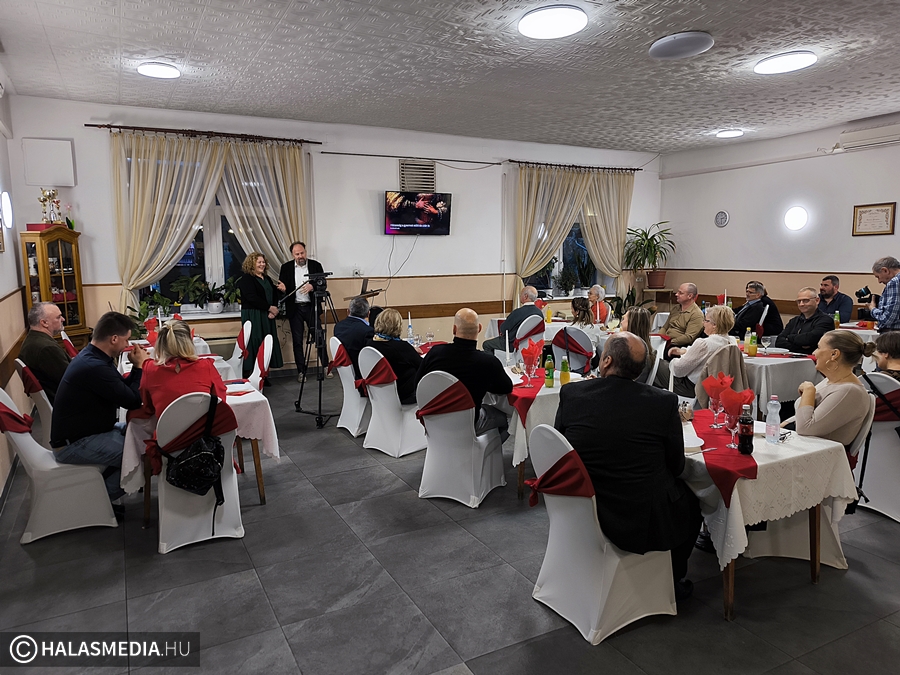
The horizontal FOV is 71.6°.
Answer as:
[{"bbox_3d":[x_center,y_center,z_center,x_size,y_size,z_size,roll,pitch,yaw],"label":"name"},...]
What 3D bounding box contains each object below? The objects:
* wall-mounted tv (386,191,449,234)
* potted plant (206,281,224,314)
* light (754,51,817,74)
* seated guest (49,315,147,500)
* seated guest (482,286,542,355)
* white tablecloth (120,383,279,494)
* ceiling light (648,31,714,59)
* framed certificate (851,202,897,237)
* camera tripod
[{"bbox_3d":[-0.447,-1.778,8.993,1.040,0.600,0.070,-5,16,-28],"label":"wall-mounted tv"},{"bbox_3d":[-3.109,-0.531,8.255,0.240,0.440,0.240,-4,9,-28],"label":"potted plant"},{"bbox_3d":[3.068,-2.518,5.714,0.510,0.065,0.510,0,8,0],"label":"light"},{"bbox_3d":[-2.134,0.496,3.943,0.700,1.300,0.520,-5,9,-30],"label":"seated guest"},{"bbox_3d":[0.881,-0.016,8.036,0.850,1.260,0.520,4,9,31],"label":"seated guest"},{"bbox_3d":[-1.679,0.592,4.144,0.920,0.480,0.950,-5,9,-27],"label":"white tablecloth"},{"bbox_3d":[1.979,-2.482,5.322,0.520,0.075,0.520,-1,8,0],"label":"ceiling light"},{"bbox_3d":[5.547,-1.544,8.186,0.030,0.395,0.515,-5,9,-28],"label":"framed certificate"},{"bbox_3d":[-1.201,0.091,6.338,0.660,1.450,0.780,-5,9,-28],"label":"camera tripod"}]

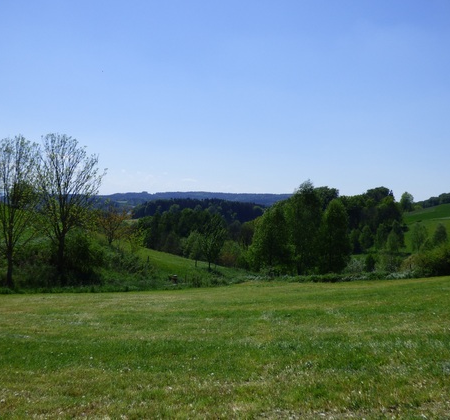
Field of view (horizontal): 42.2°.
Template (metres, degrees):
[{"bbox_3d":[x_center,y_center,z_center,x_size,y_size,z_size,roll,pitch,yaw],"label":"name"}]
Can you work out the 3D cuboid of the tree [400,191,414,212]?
[{"bbox_3d":[65.445,-2.704,210.000,4.950,7.850,4.950,0,1,0],"label":"tree"}]

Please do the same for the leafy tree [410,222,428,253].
[{"bbox_3d":[38.208,5.430,115.000,3.480,5.860,3.480,0,1,0],"label":"leafy tree"}]

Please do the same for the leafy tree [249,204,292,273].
[{"bbox_3d":[4.062,2.589,52.000,3.670,6.100,3.670,0,1,0],"label":"leafy tree"}]

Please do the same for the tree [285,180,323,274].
[{"bbox_3d":[7.371,1.669,54.000,3.450,8.720,3.450,0,1,0],"label":"tree"}]

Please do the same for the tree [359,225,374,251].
[{"bbox_3d":[27.212,5.288,112.000,2.640,4.950,2.640,0,1,0],"label":"tree"}]

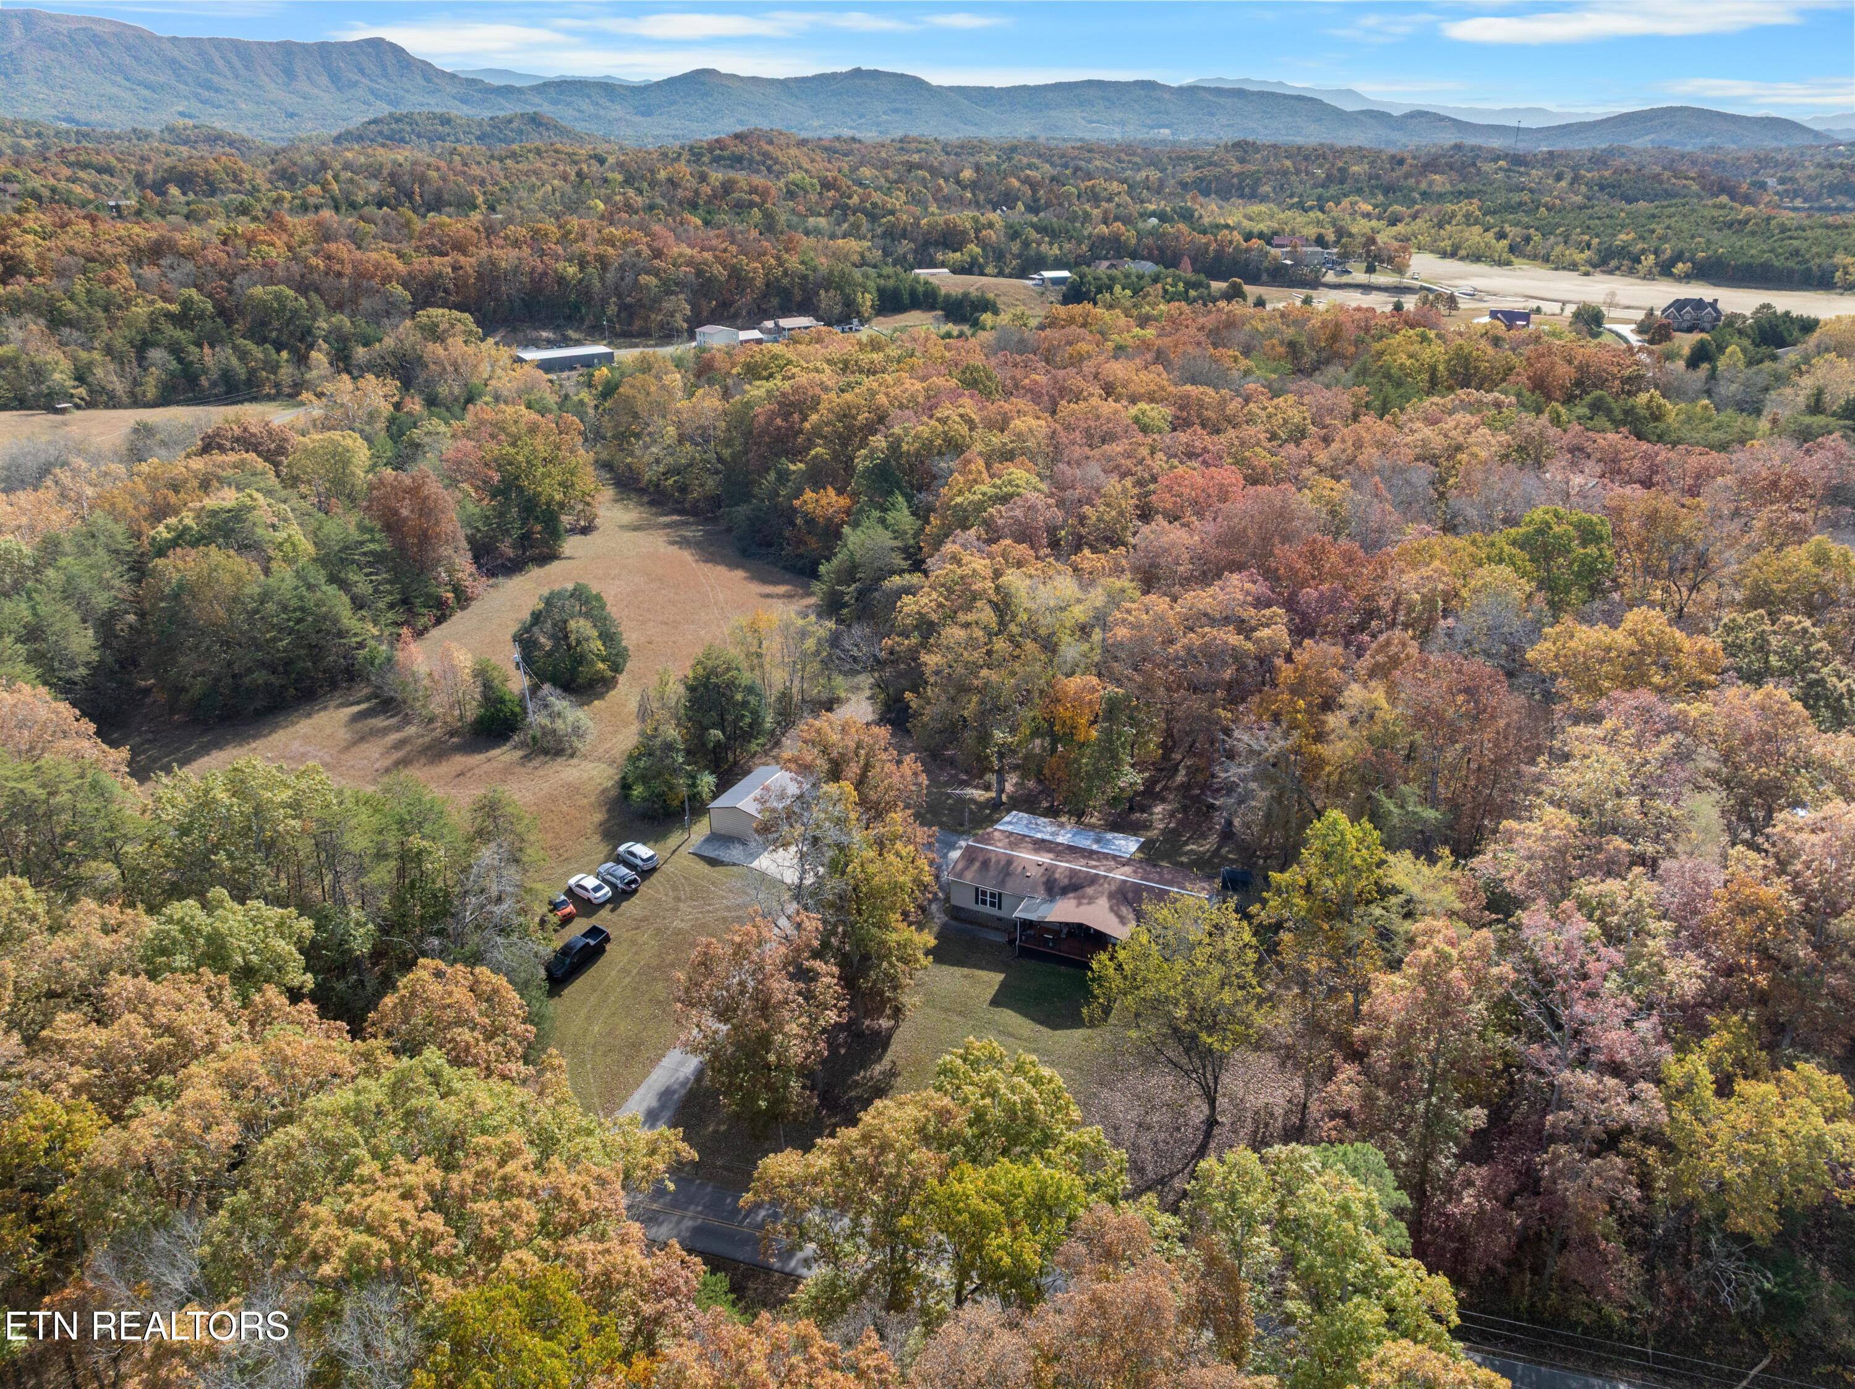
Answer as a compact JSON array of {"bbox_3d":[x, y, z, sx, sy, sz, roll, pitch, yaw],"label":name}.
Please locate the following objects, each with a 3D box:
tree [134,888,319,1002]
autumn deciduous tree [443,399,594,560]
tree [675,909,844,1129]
[{"bbox_3d":[-46.265,21.112,86.162,10.500,17.500,10.500,0,24,0],"label":"tree"},{"bbox_3d":[-64.898,-35.197,206.894,23.500,21.980,21.000,0,24,0],"label":"autumn deciduous tree"},{"bbox_3d":[-10.392,21.583,81.749,10.790,16.440,10.790,0,24,0],"label":"tree"}]

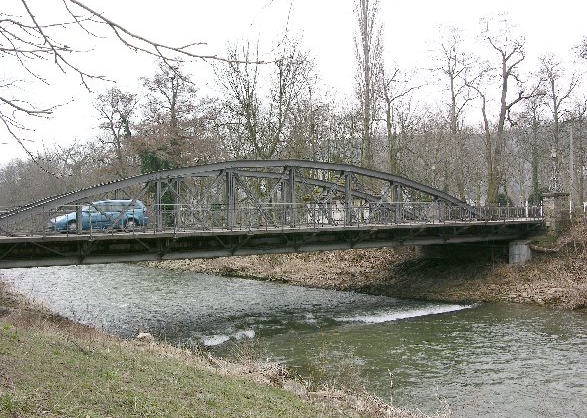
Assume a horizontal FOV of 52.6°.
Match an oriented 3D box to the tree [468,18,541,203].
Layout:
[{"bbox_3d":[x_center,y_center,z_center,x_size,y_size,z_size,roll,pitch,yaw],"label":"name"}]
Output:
[{"bbox_3d":[22.400,-9.980,63.000,7.500,20.700,7.300,0,1,0],"label":"tree"}]

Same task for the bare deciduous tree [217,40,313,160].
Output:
[{"bbox_3d":[-2.740,-7.500,56.000,9.000,17.000,8.500,0,1,0],"label":"bare deciduous tree"}]

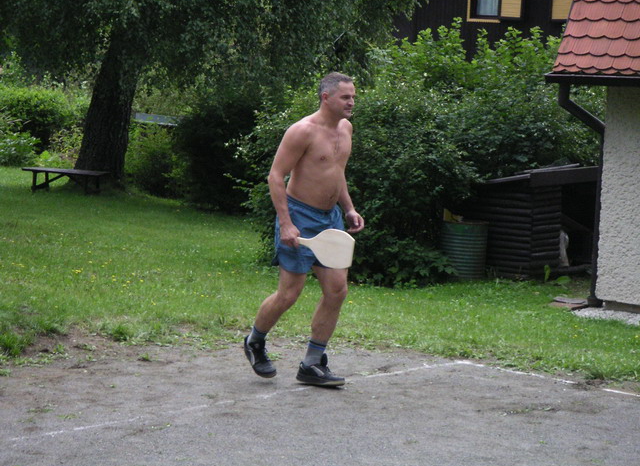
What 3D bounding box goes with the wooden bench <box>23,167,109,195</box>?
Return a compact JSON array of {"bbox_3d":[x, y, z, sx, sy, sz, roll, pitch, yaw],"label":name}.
[{"bbox_3d":[-4.076,-0.844,33.000,1.450,0.400,0.370,6,5,32],"label":"wooden bench"}]

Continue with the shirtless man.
[{"bbox_3d":[-0.072,-0.019,10.900,0.620,1.670,0.580,6,5,38],"label":"shirtless man"}]

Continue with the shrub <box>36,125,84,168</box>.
[{"bbox_3d":[-4.912,-1.644,39.000,1.050,0.850,0.950,3,4,0],"label":"shrub"}]

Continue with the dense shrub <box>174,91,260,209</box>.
[{"bbox_3d":[-1.493,-1.175,29.600,1.400,1.750,1.350,3,4,0],"label":"dense shrub"}]

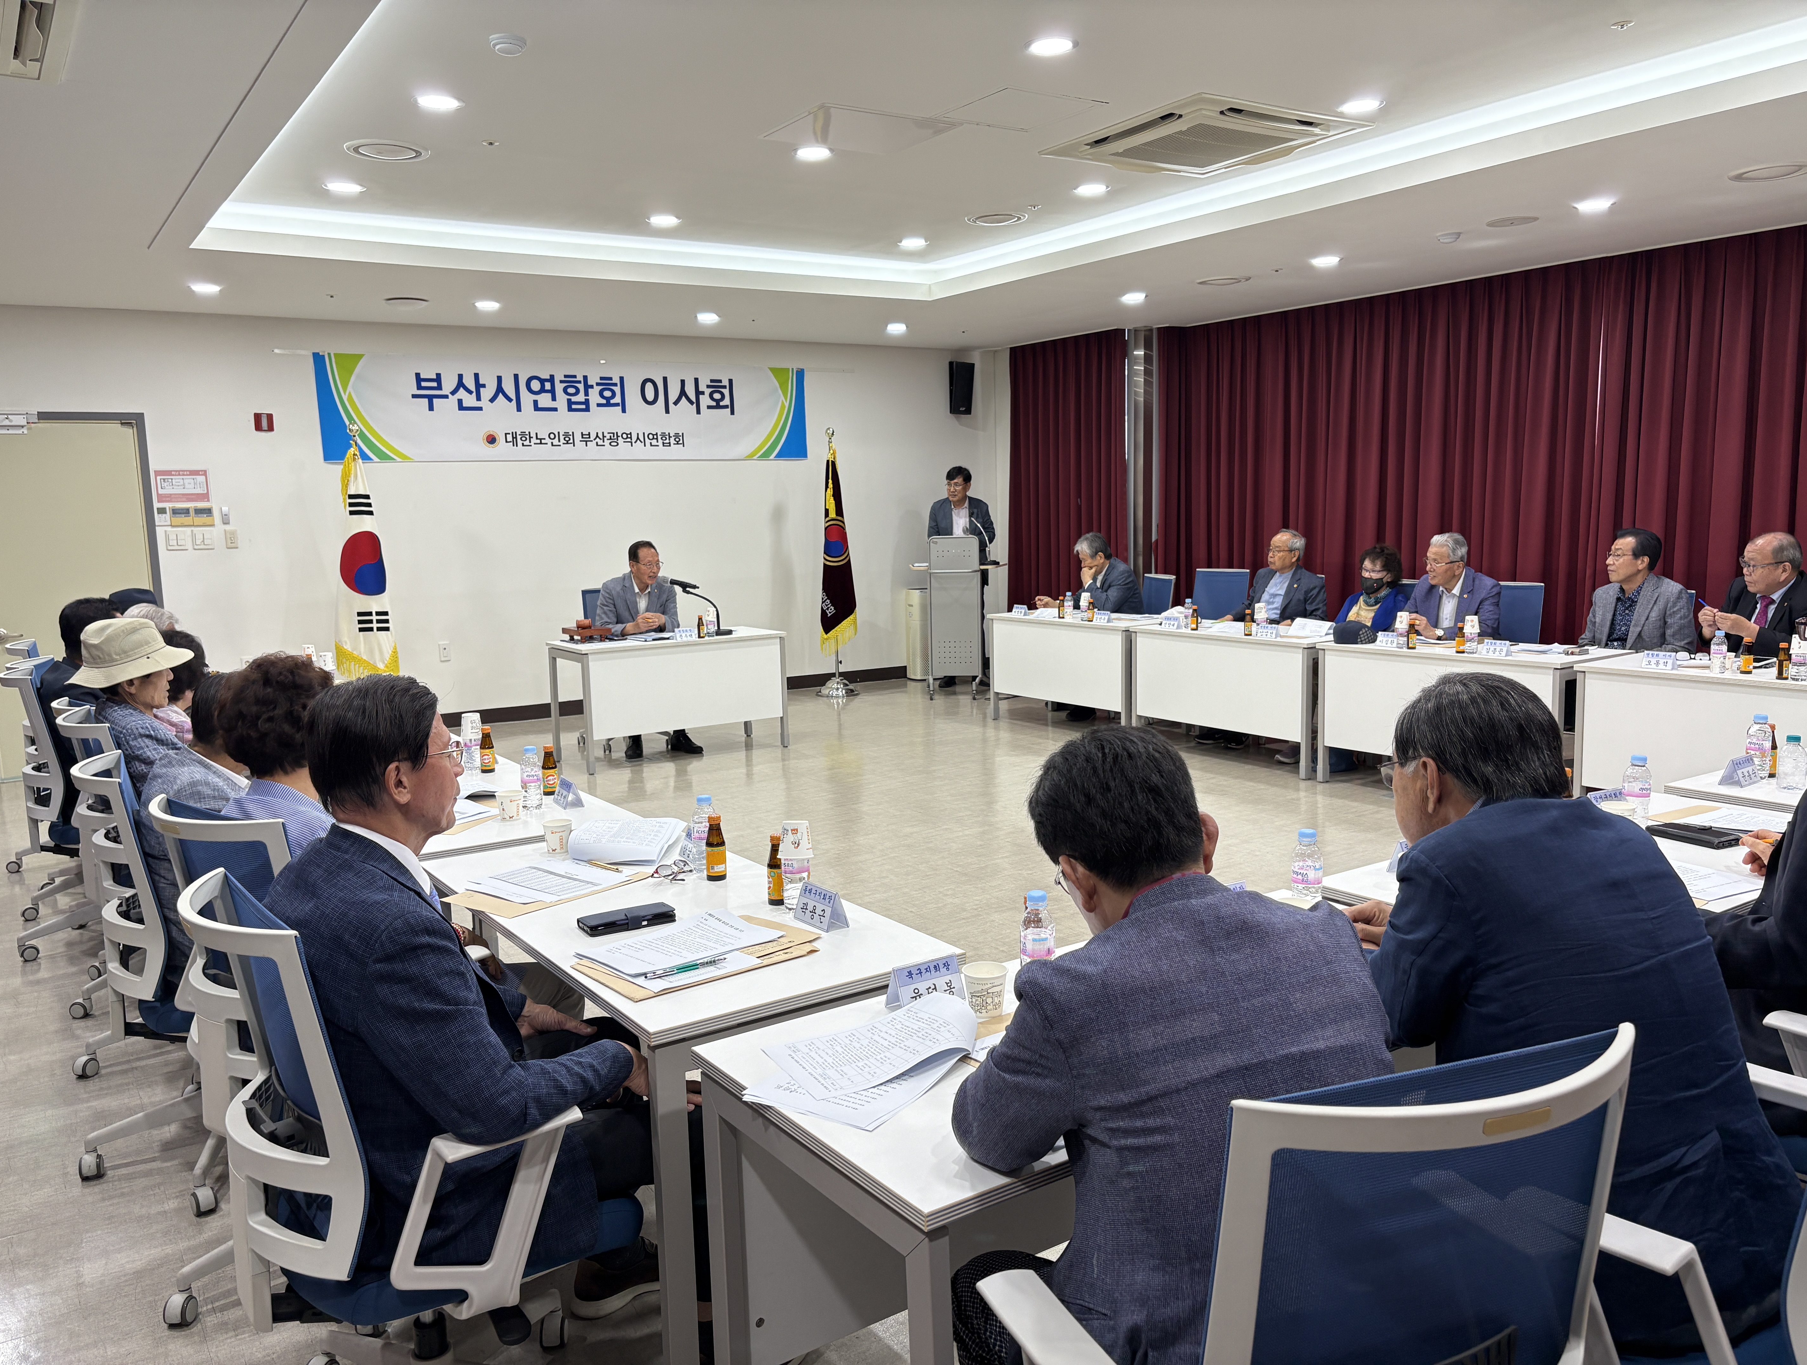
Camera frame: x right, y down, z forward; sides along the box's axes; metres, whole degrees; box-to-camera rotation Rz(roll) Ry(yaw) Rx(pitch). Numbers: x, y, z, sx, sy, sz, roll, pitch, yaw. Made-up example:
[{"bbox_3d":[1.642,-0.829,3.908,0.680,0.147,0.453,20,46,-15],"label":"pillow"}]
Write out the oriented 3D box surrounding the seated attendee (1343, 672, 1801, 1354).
[{"bbox_3d":[0.964,0.620,2.069,0.570,1.230,0.830,-5,8,-22],"label":"seated attendee"}]

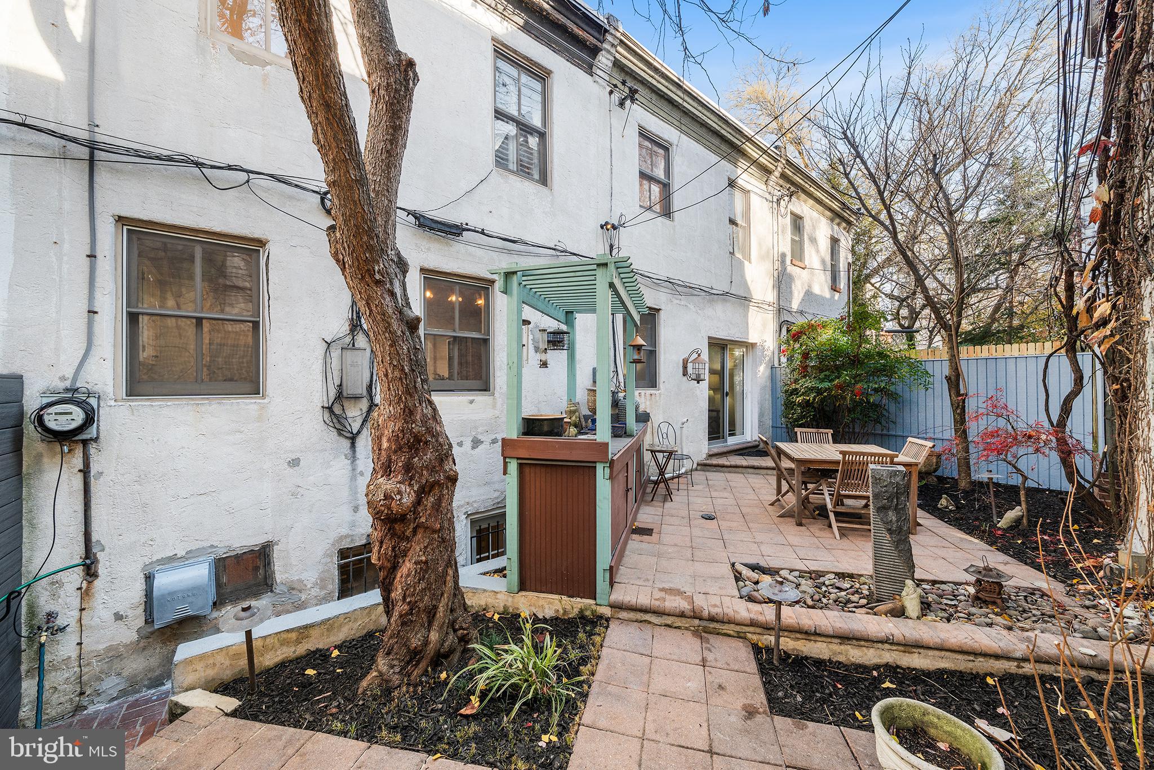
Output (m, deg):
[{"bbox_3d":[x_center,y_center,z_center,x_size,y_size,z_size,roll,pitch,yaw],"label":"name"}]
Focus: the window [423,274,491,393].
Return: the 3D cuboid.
[{"bbox_3d":[-1.399,-0.557,4.501,0.810,1.300,0.100,0,0,-38],"label":"window"}]

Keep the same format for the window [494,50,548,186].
[{"bbox_3d":[-0.751,-3.440,5.063,0.785,1.487,0.120,0,0,-37],"label":"window"}]

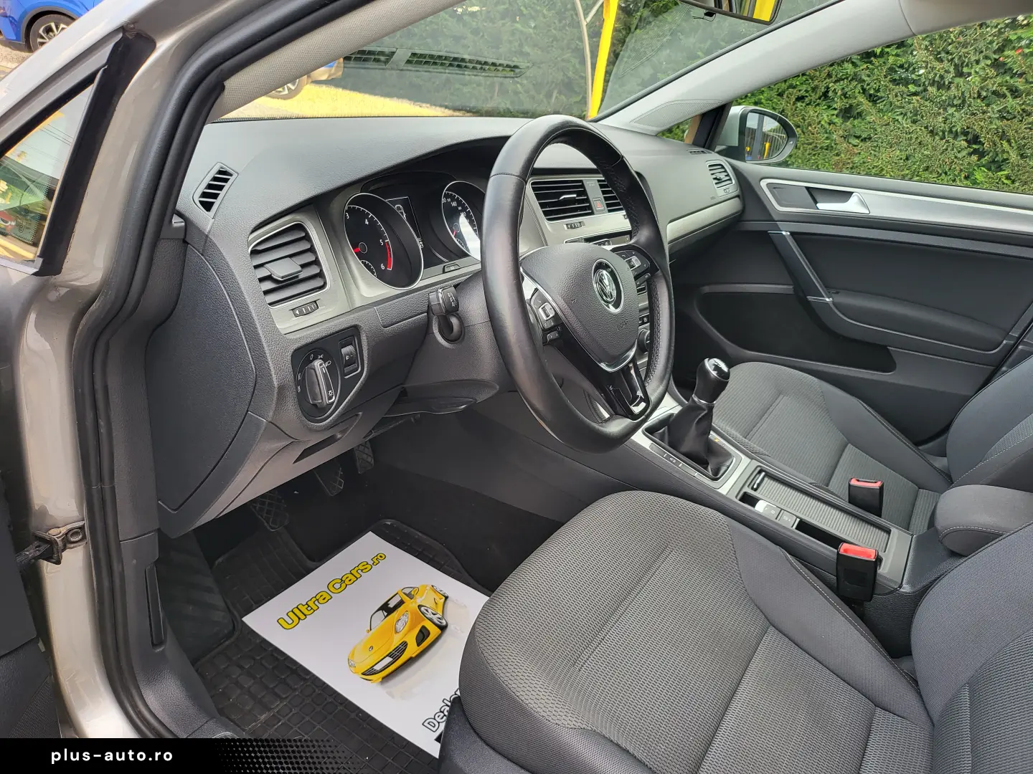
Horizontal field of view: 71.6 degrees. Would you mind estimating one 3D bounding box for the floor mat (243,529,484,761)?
[{"bbox_3d":[-0.196,0.400,1.198,0.420,0.008,0.297,20,30,27],"label":"floor mat"}]

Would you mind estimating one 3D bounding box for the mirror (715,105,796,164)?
[{"bbox_3d":[0.591,-0.646,1.824,0.220,0.140,0.160,-16,31,-41],"label":"mirror"}]

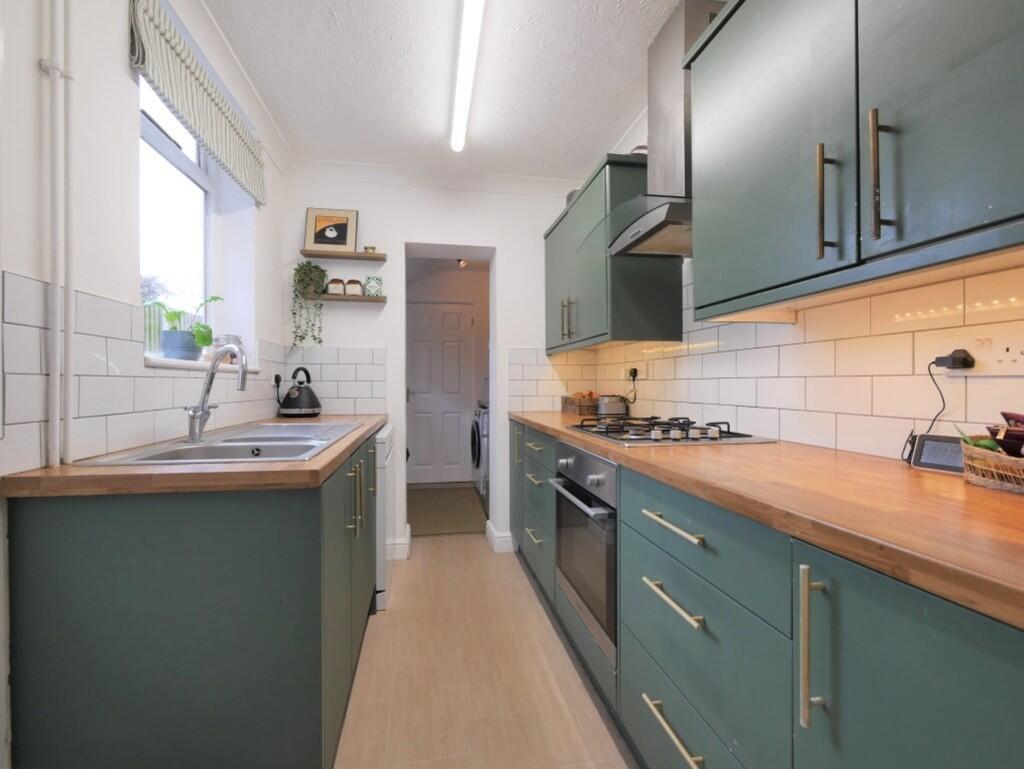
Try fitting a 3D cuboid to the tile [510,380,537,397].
[{"bbox_3d":[0.074,0.025,2.728,0.183,0.100,0.010,0,0,-12],"label":"tile"}]

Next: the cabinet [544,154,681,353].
[{"bbox_3d":[0.498,-0.602,2.344,0.360,0.813,0.993,0,0,-12],"label":"cabinet"}]

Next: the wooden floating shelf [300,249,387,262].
[{"bbox_3d":[-0.983,-0.759,2.448,0.465,0.025,0.105,0,0,-12],"label":"wooden floating shelf"}]

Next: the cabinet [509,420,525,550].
[{"bbox_3d":[0.309,0.606,2.630,0.567,0.742,0.370,0,0,-12],"label":"cabinet"}]

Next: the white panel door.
[{"bbox_3d":[-0.833,0.087,4.627,0.762,1.977,0.045,0,0,-12],"label":"white panel door"}]

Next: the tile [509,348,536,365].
[{"bbox_3d":[0.072,-0.182,2.737,0.186,0.104,0.008,0,0,-10],"label":"tile"}]

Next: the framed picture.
[{"bbox_3d":[-1.077,-0.912,2.487,0.290,0.290,0.022,0,-11,-10],"label":"framed picture"}]

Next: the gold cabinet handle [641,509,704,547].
[{"bbox_3d":[0.357,0.309,0.913,0.038,0.012,0.214,0,0,-12],"label":"gold cabinet handle"}]

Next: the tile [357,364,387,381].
[{"bbox_3d":[-0.859,-0.070,2.533,0.169,0.100,0.010,0,0,-12],"label":"tile"}]

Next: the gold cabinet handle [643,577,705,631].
[{"bbox_3d":[0.358,0.475,0.913,0.038,0.013,0.214,0,0,-12],"label":"gold cabinet handle"}]

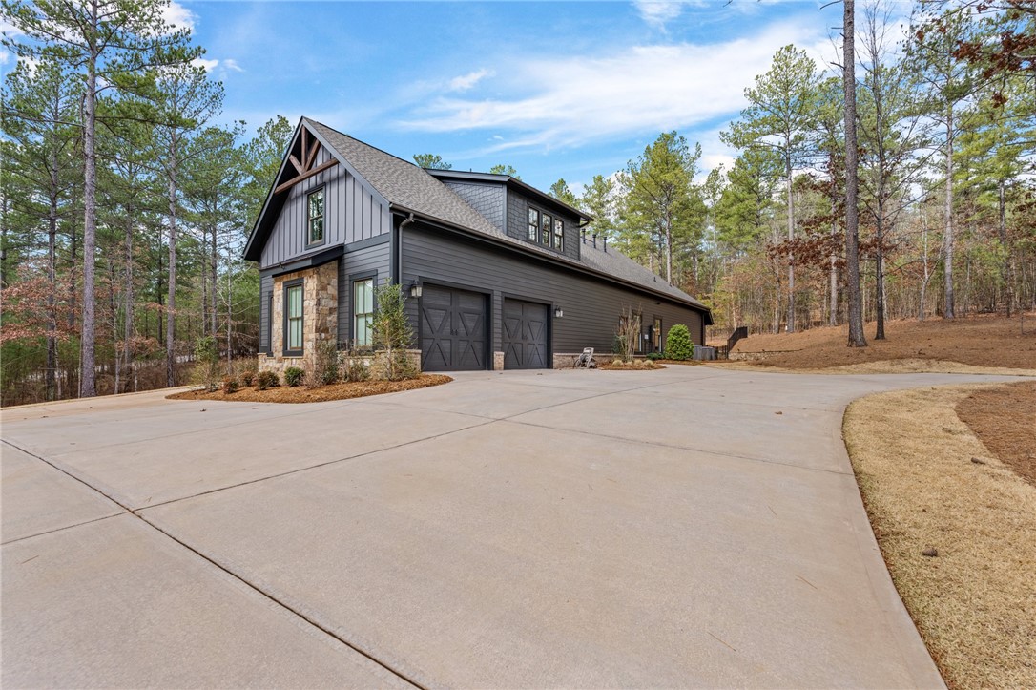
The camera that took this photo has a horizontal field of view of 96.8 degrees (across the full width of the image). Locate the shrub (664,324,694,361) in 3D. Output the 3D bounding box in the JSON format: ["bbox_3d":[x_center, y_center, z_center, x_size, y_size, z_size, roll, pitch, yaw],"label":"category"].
[{"bbox_3d":[8.523,-0.152,24.400,1.500,2.000,1.500,-2,-3,39],"label":"shrub"}]

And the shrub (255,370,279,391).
[{"bbox_3d":[-6.965,0.955,12.800,0.620,0.580,0.620,-2,-3,39],"label":"shrub"}]

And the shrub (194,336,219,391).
[{"bbox_3d":[-8.663,0.531,12.800,0.720,1.530,0.720,-2,-3,39],"label":"shrub"}]

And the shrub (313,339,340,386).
[{"bbox_3d":[-5.071,0.455,12.200,0.680,1.260,0.680,-2,-3,39],"label":"shrub"}]

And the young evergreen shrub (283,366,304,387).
[{"bbox_3d":[-6.200,0.895,12.700,0.570,0.570,0.570,-2,-3,39],"label":"young evergreen shrub"}]

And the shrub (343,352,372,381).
[{"bbox_3d":[-4.087,0.558,11.700,0.660,0.760,0.660,-2,-3,39],"label":"shrub"}]

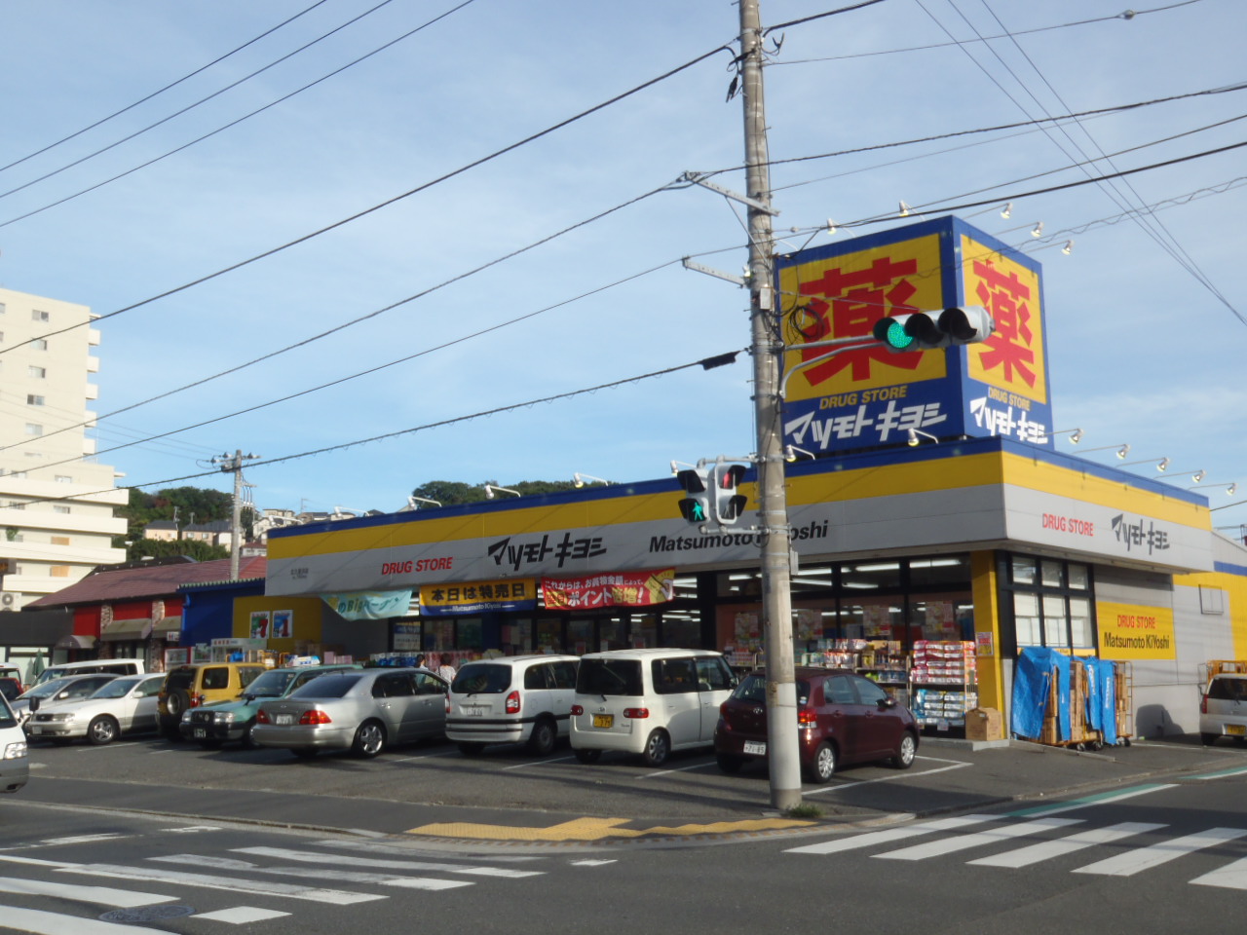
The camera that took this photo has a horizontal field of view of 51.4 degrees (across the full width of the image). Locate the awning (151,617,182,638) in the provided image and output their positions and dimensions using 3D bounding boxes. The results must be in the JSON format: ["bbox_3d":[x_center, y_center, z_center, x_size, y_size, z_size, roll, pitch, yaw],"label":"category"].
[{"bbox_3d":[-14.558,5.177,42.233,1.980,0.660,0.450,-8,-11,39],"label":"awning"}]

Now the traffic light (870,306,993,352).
[{"bbox_3d":[3.424,-1.541,14.400,1.230,0.370,0.440,-7,-10,34],"label":"traffic light"}]

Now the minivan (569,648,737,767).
[{"bbox_3d":[0.600,3.870,21.250,1.475,1.730,3.395,-5,-9,32],"label":"minivan"}]

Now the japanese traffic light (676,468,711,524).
[{"bbox_3d":[0.850,0.355,15.500,0.350,0.660,0.310,-8,-11,39],"label":"japanese traffic light"}]

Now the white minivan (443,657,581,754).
[{"bbox_3d":[-1.330,4.230,23.500,1.740,1.660,4.310,-5,-9,30],"label":"white minivan"}]

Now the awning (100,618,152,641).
[{"bbox_3d":[-16.879,5.549,44.158,2.668,0.660,0.450,-8,-11,39],"label":"awning"}]

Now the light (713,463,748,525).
[{"bbox_3d":[1.217,0.304,15.000,0.350,0.680,0.310,7,-12,-42],"label":"light"}]

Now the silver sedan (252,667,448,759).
[{"bbox_3d":[-4.060,4.280,23.000,1.830,1.470,4.990,-5,-9,34],"label":"silver sedan"}]

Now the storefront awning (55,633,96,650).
[{"bbox_3d":[-19.638,6.250,46.443,1.910,0.460,0.500,-8,-11,39],"label":"storefront awning"}]

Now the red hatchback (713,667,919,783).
[{"bbox_3d":[2.960,3.730,19.200,1.695,1.520,3.750,-6,-10,38],"label":"red hatchback"}]

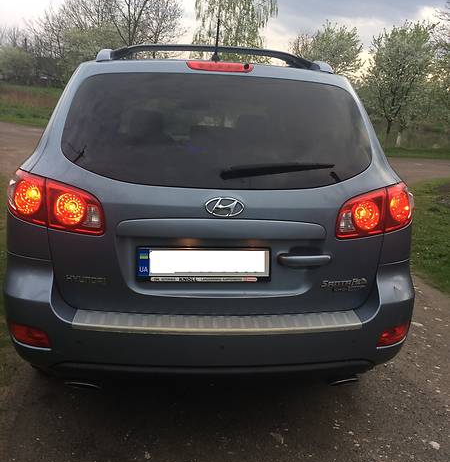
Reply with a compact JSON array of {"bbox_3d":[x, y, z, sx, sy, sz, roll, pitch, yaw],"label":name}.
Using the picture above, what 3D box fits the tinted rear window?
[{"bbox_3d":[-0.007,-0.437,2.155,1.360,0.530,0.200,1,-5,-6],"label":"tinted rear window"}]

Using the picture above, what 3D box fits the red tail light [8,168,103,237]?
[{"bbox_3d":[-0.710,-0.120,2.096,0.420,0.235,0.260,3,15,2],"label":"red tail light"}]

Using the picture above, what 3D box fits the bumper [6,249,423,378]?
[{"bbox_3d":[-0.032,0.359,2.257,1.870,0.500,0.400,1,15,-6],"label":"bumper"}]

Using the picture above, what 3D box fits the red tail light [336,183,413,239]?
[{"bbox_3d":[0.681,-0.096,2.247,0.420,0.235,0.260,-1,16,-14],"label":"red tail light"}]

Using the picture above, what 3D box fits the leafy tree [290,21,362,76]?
[{"bbox_3d":[3.531,-5.253,17.923,3.000,4.200,3.000,1,15,-6],"label":"leafy tree"}]

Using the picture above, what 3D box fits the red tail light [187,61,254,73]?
[{"bbox_3d":[-0.017,-0.721,2.222,0.305,0.055,0.060,1,15,-6],"label":"red tail light"}]

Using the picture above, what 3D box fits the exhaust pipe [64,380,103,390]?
[{"bbox_3d":[-0.629,0.659,2.288,0.150,0.075,0.200,1,15,-6],"label":"exhaust pipe"}]

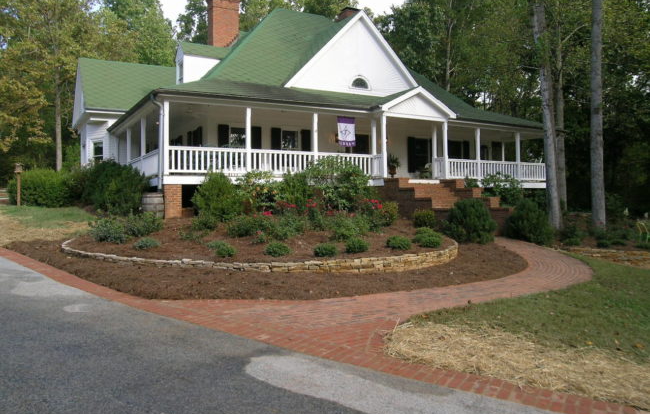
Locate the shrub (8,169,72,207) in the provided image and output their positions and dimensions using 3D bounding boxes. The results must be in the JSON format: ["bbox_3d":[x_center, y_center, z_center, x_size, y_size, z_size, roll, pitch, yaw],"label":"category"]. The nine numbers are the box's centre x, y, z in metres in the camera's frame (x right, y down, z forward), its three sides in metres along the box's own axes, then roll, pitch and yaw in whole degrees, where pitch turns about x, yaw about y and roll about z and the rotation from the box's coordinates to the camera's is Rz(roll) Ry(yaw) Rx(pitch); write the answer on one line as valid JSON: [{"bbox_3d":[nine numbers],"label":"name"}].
[{"bbox_3d":[-11.438,-0.759,21.000,2.450,1.557,2.200,-1,-1,-32],"label":"shrub"}]

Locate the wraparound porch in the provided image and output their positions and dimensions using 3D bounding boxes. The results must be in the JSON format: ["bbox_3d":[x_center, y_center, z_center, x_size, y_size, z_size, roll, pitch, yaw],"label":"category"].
[{"bbox_3d":[1.498,-2.229,25.481,20.500,3.050,8.800,-1,-1,-32],"label":"wraparound porch"}]

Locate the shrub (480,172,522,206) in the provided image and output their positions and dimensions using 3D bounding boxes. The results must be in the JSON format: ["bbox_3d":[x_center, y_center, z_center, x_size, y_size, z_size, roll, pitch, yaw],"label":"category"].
[{"bbox_3d":[7.686,-0.665,22.899,1.750,1.500,1.650,-1,-1,-32],"label":"shrub"}]

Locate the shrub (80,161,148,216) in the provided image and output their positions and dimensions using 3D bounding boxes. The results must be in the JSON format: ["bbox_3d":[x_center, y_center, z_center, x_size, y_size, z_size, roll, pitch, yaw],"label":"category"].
[{"bbox_3d":[-7.209,-0.662,18.100,2.200,1.875,2.100,-1,-1,-32],"label":"shrub"}]

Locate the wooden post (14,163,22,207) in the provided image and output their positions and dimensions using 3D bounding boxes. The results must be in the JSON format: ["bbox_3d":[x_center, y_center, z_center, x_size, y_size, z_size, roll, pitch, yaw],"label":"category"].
[{"bbox_3d":[-11.537,-0.809,19.800,0.280,1.581,0.280,-1,-1,-32],"label":"wooden post"}]

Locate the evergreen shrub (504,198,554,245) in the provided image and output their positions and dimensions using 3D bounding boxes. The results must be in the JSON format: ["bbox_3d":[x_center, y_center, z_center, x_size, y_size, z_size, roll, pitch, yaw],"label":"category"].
[{"bbox_3d":[7.192,0.519,18.500,1.700,1.635,1.650,-1,-1,-32],"label":"evergreen shrub"}]

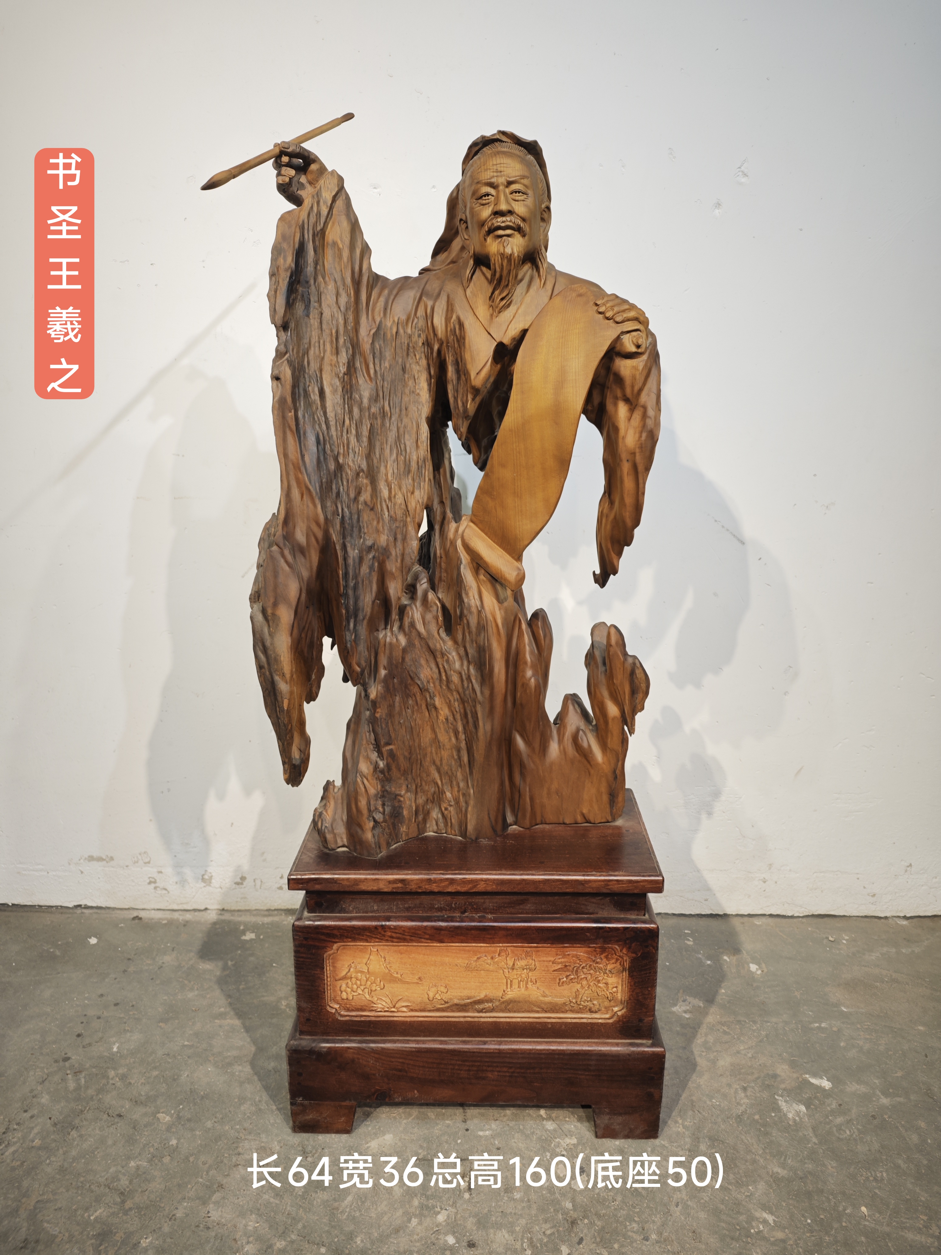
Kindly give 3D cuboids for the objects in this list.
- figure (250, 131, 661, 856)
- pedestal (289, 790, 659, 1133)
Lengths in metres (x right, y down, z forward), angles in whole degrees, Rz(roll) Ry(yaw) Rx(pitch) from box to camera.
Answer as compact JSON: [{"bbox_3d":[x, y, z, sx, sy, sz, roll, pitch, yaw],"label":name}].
[{"bbox_3d":[-0.028,-0.171,1.382,0.660,1.110,0.340,0,13,1],"label":"figure"},{"bbox_3d":[0.012,0.609,1.581,0.645,0.500,0.360,0,13,1],"label":"pedestal"}]

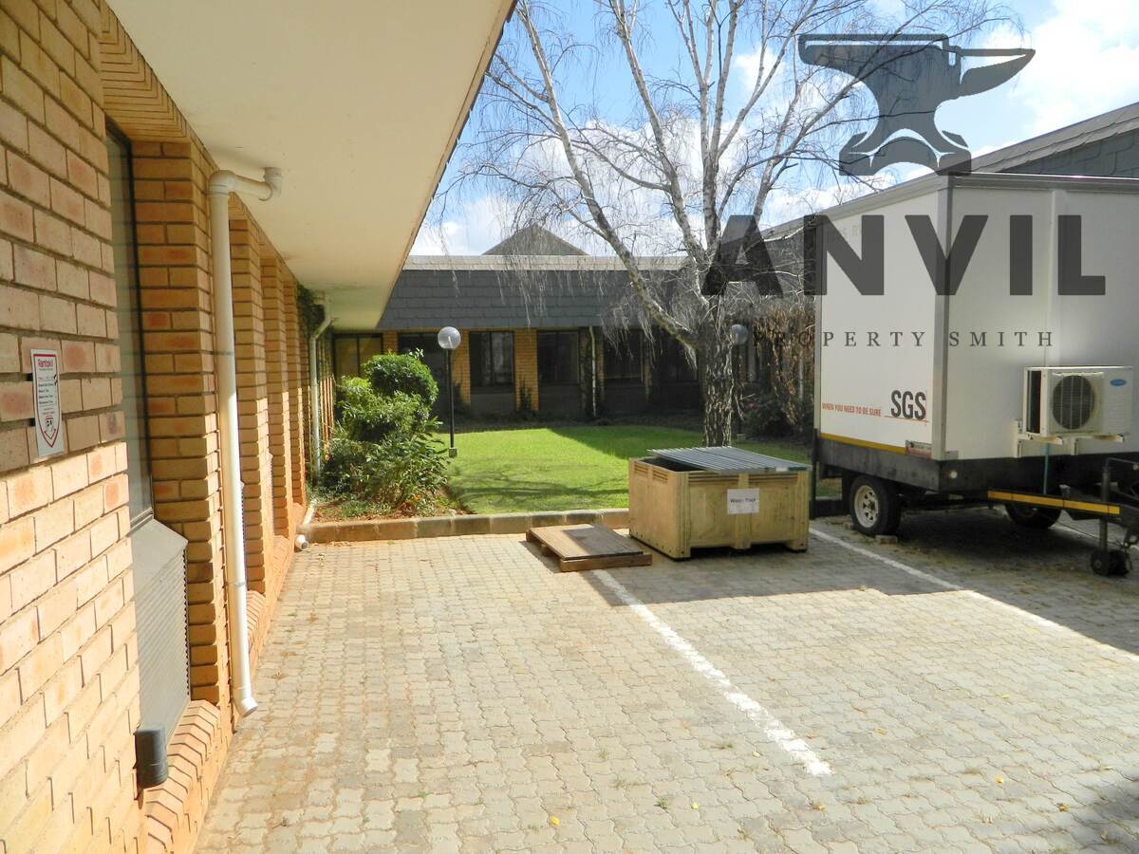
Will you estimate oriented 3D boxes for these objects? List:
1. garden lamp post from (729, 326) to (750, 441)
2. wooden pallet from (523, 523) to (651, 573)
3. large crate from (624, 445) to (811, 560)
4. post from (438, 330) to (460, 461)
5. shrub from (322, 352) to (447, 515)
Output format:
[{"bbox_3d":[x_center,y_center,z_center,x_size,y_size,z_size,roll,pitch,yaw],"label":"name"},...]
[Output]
[{"bbox_3d":[3.173,-0.815,15.228,0.370,2.130,0.370,-2,4,-14],"label":"garden lamp post"},{"bbox_3d":[0.143,1.047,7.205,0.760,0.120,1.260,-2,4,-14],"label":"wooden pallet"},{"bbox_3d":[1.321,0.694,7.454,1.220,0.735,1.070,-2,4,-14],"label":"large crate"},{"bbox_3d":[-1.941,-0.562,13.349,0.380,2.120,0.380,-2,4,-14],"label":"post"},{"bbox_3d":[-2.079,-0.010,9.294,1.380,1.630,1.400,-2,4,-14],"label":"shrub"}]

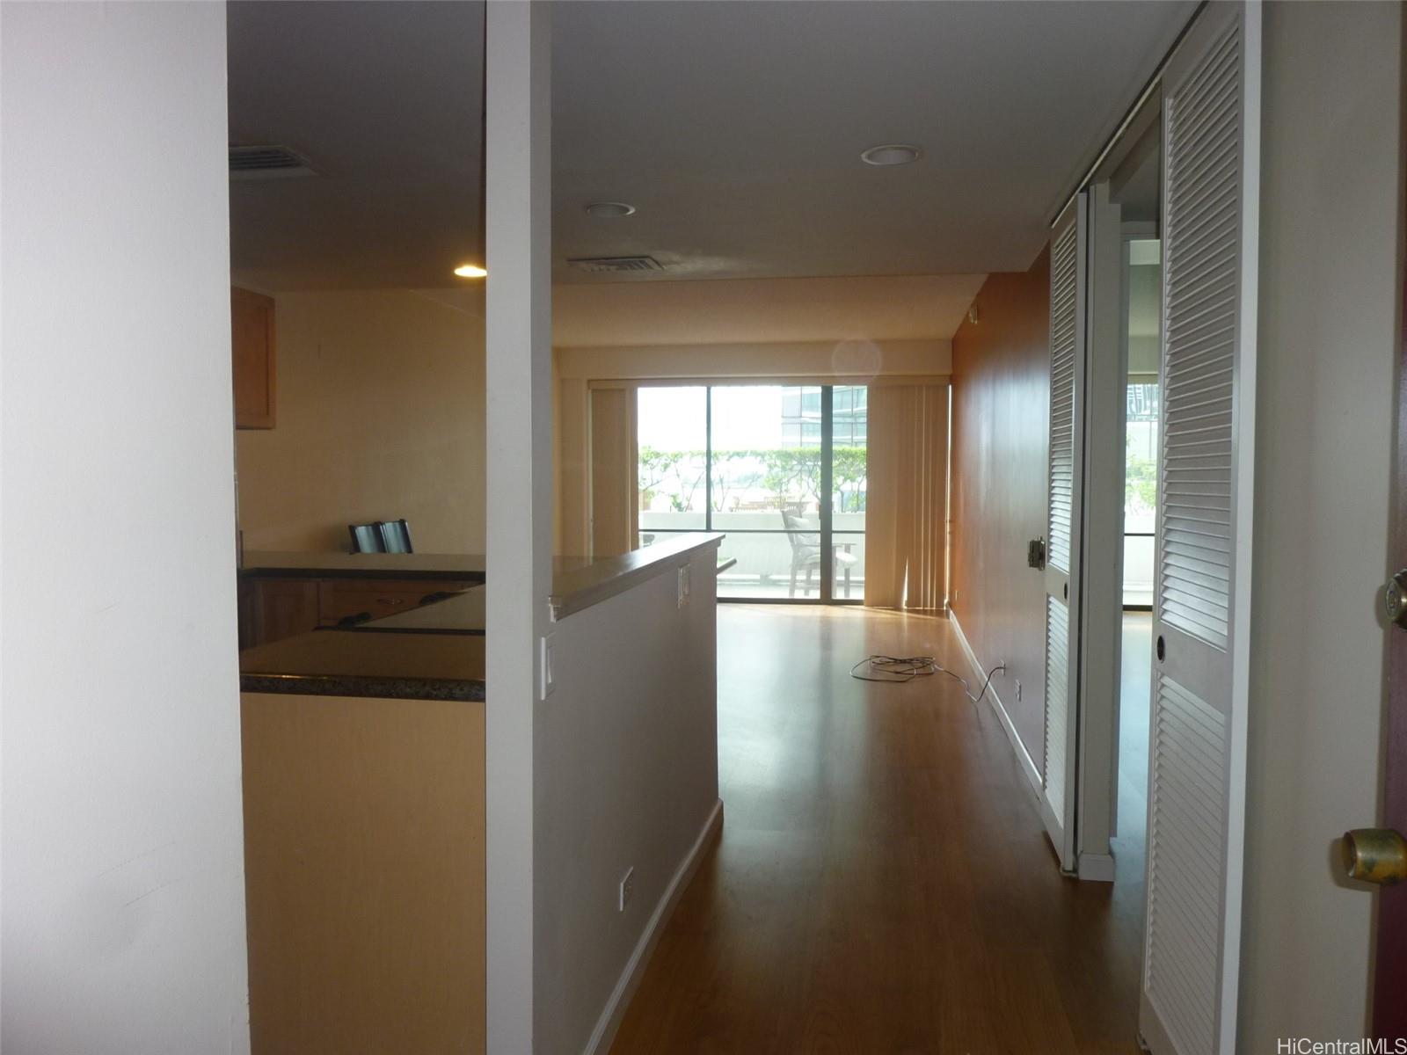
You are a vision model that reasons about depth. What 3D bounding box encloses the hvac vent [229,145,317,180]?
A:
[{"bbox_3d":[-1.392,-1.115,3.098,0.375,0.020,0.260,1,3,10],"label":"hvac vent"}]

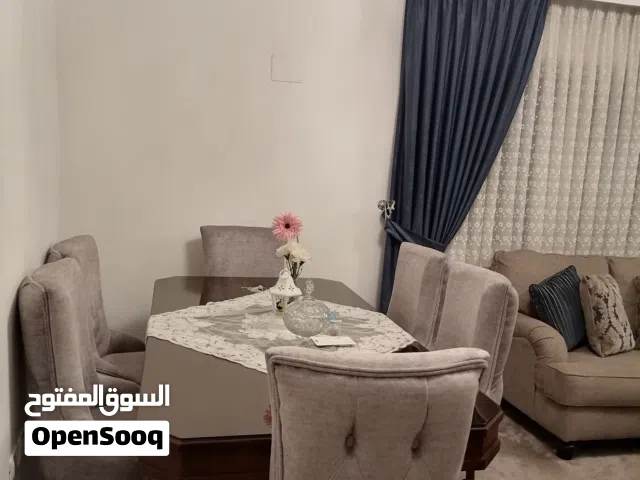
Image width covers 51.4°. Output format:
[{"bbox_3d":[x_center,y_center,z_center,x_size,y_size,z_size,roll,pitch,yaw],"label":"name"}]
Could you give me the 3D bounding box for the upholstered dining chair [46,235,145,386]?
[{"bbox_3d":[-0.873,0.533,2.978,0.610,1.010,0.505,1,8,-13],"label":"upholstered dining chair"}]

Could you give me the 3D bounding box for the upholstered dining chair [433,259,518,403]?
[{"bbox_3d":[0.376,0.629,2.691,0.610,1.010,0.505,1,8,-13],"label":"upholstered dining chair"}]

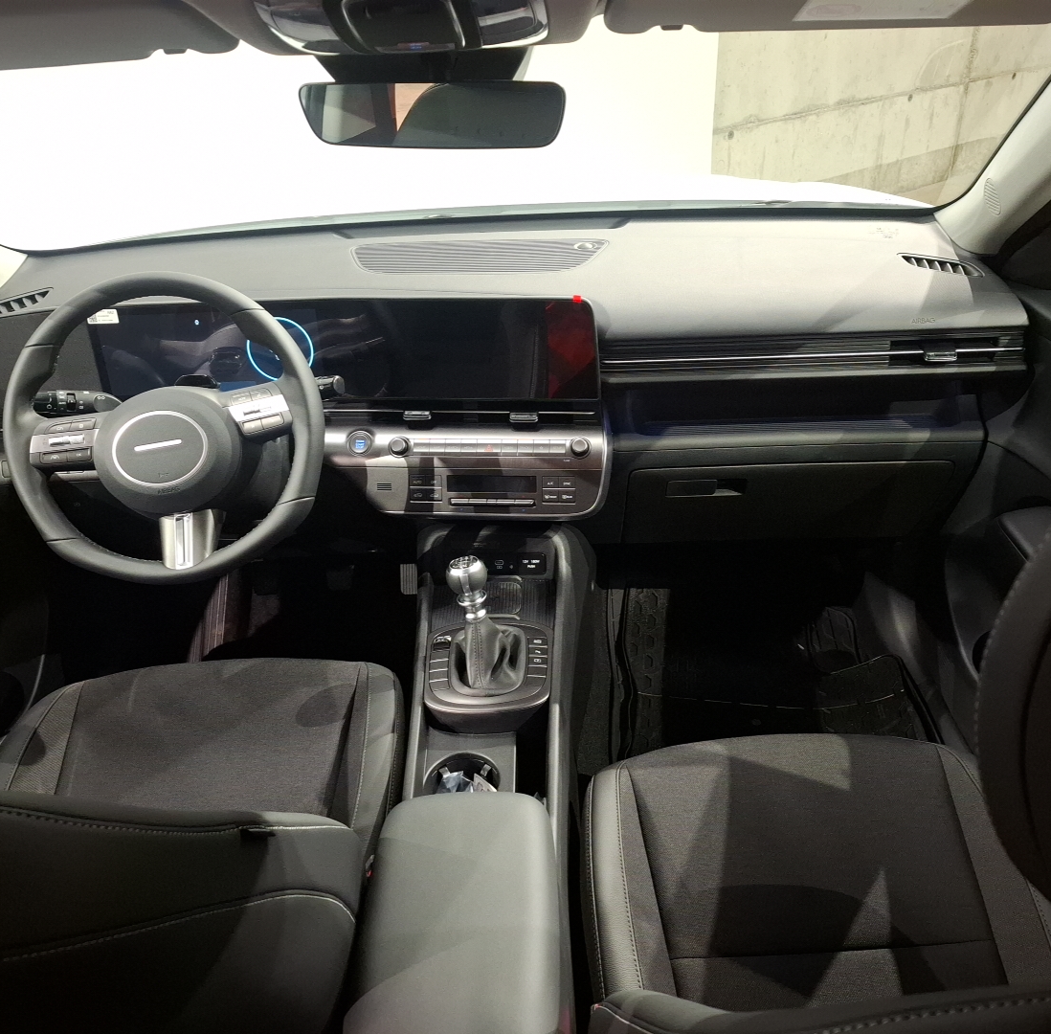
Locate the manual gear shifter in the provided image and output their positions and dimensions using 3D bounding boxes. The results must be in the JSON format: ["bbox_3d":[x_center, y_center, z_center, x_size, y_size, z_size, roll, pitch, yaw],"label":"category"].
[{"bbox_3d":[-0.047,0.104,1.039,0.090,0.165,0.110,-3,27,0],"label":"manual gear shifter"}]

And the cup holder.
[{"bbox_3d":[-0.061,0.295,0.927,0.082,0.075,0.082,-3,27,0],"label":"cup holder"}]

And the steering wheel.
[{"bbox_3d":[-0.417,-0.102,1.088,0.370,0.365,0.110,-3,0,0],"label":"steering wheel"}]

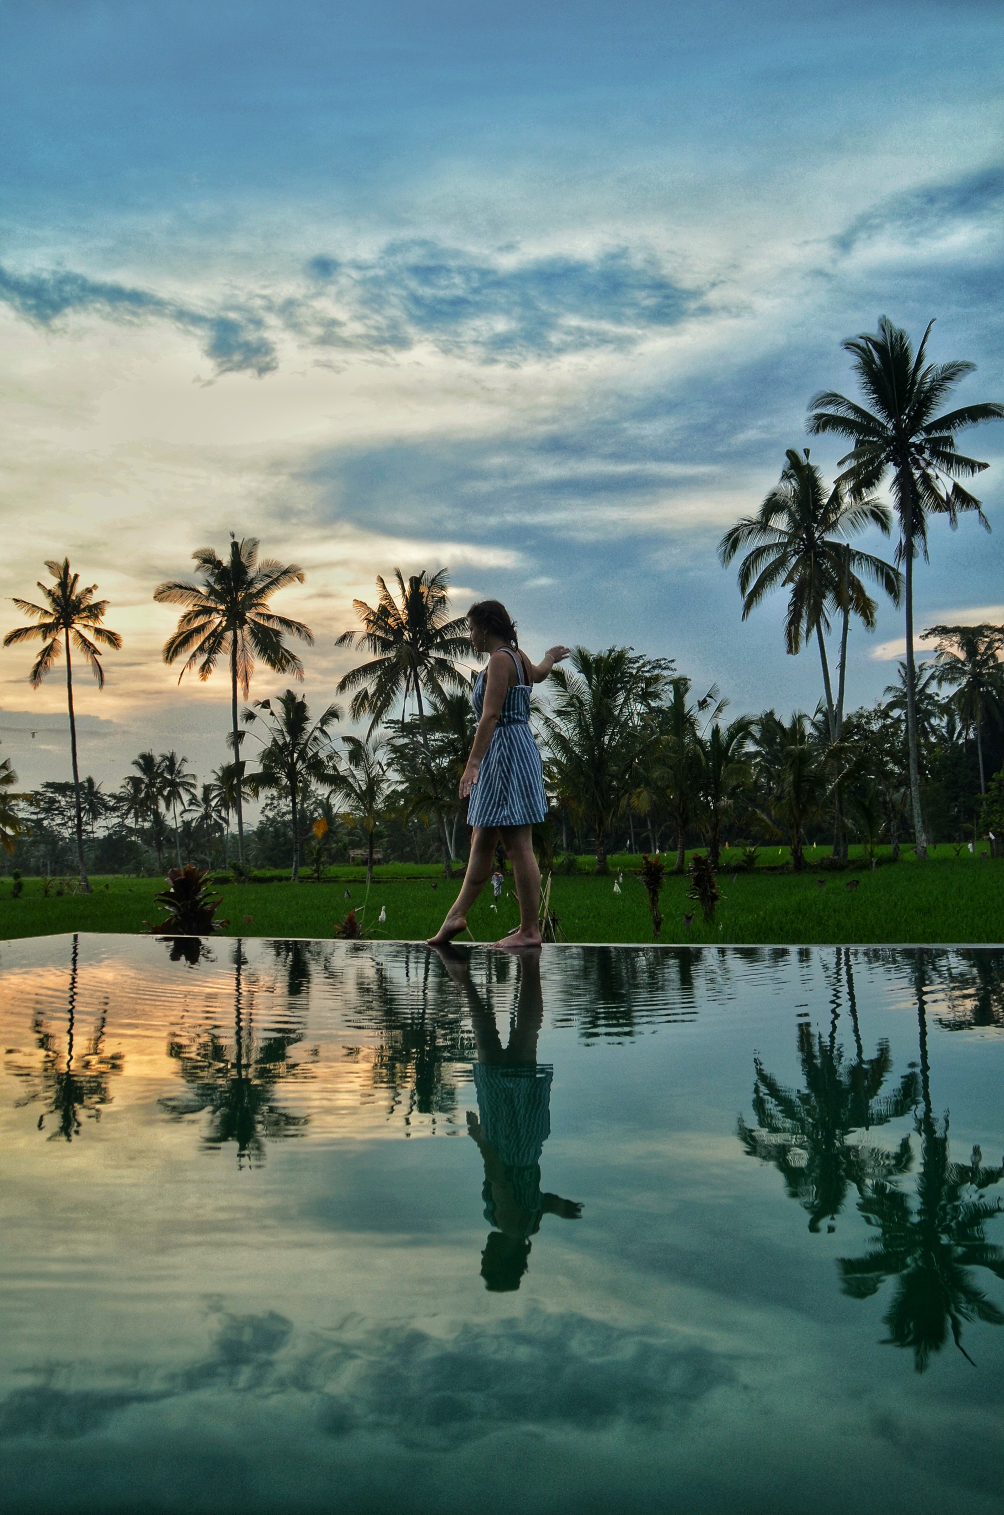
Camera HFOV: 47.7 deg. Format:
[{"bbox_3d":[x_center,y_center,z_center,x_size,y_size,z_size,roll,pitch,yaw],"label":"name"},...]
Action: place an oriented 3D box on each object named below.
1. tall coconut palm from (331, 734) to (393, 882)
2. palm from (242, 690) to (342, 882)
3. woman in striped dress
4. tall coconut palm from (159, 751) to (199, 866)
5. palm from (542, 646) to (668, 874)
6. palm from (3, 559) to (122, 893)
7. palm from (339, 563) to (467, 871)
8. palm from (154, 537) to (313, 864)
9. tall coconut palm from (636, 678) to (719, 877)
[{"bbox_3d":[-5.192,1.951,42.000,2.280,5.610,2.280,-1,-3,0],"label":"tall coconut palm"},{"bbox_3d":[-8.333,1.127,45.000,3.940,7.560,3.940,-1,-3,0],"label":"palm"},{"bbox_3d":[-0.014,0.081,5.350,0.650,1.620,0.550,-3,-3,23],"label":"woman in striped dress"},{"bbox_3d":[-35.603,5.676,125.000,4.300,12.790,4.300,-1,-3,0],"label":"tall coconut palm"},{"bbox_3d":[4.085,0.117,45.000,5.020,9.020,5.020,-1,-3,0],"label":"palm"},{"bbox_3d":[-17.031,-1.217,44.000,4.640,12.950,4.640,-1,-3,0],"label":"palm"},{"bbox_3d":[-3.638,-1.362,45.000,5.920,12.260,5.620,-1,-3,0],"label":"palm"},{"bbox_3d":[-12.580,-2.656,53.000,7.410,15.220,7.410,-1,-3,0],"label":"palm"},{"bbox_3d":[6.901,0.728,45.000,3.240,7.800,3.240,-1,-3,0],"label":"tall coconut palm"}]

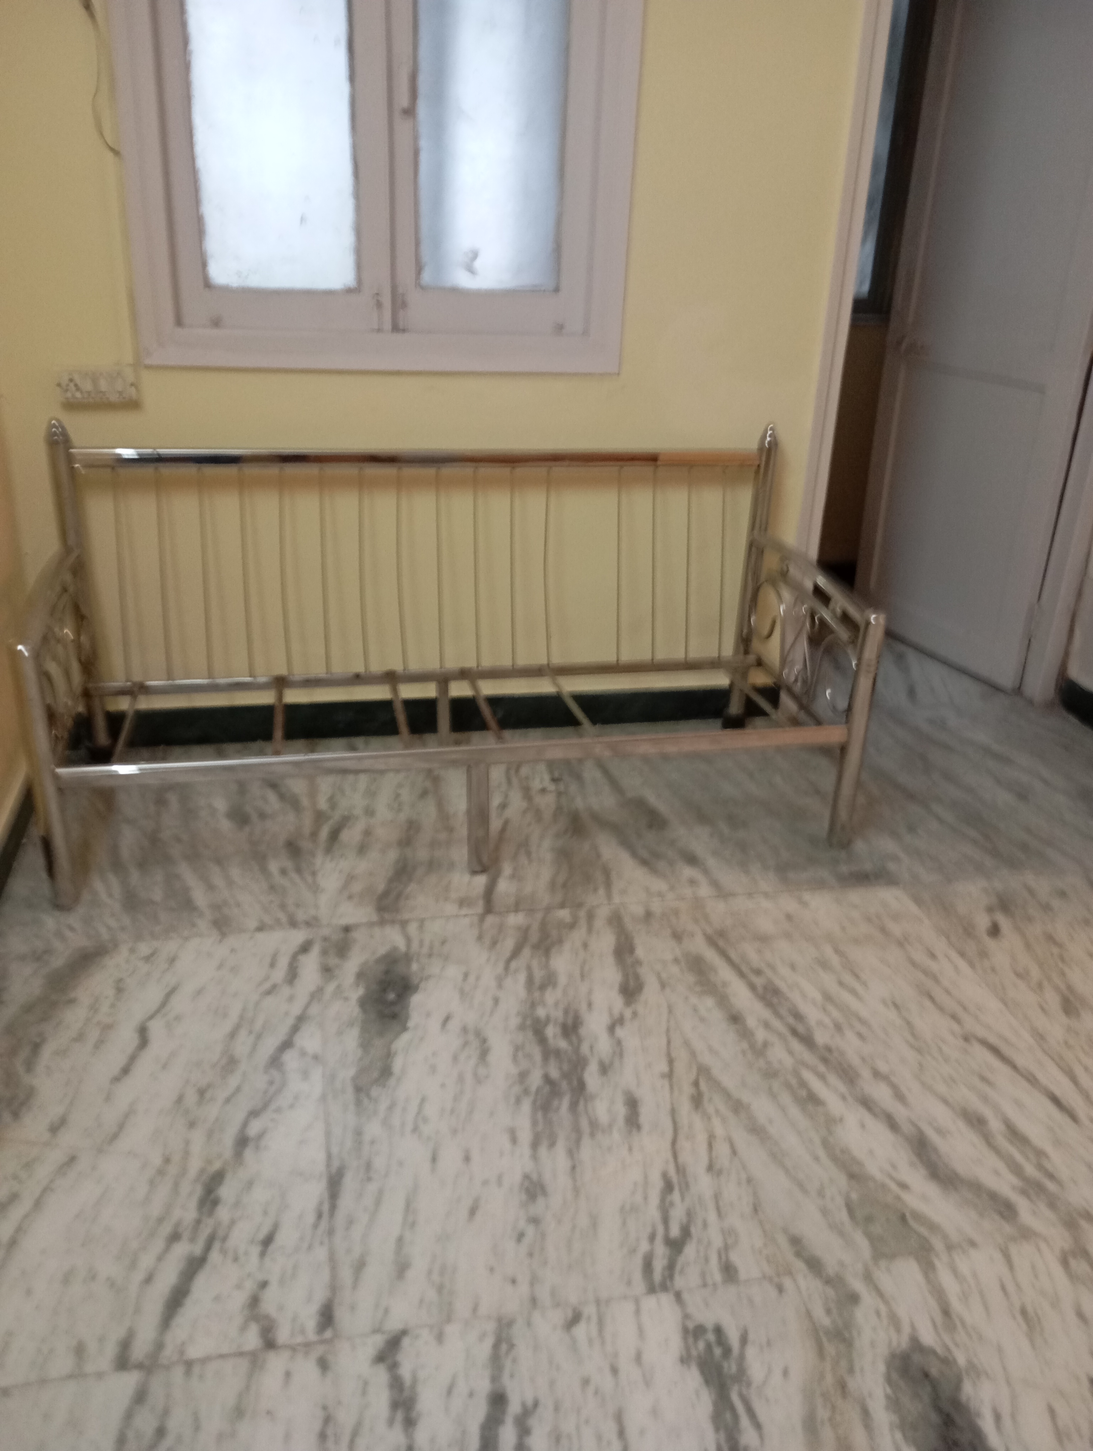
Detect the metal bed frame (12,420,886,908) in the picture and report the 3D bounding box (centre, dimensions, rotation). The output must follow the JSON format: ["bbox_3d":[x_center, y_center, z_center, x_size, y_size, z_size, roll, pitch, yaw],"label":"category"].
[{"bbox_3d":[-0.217,-0.224,2.884,1.869,0.900,0.764,-3,24,-13],"label":"metal bed frame"}]

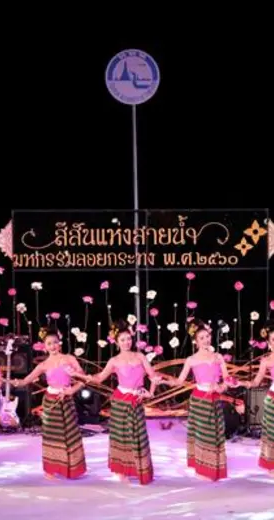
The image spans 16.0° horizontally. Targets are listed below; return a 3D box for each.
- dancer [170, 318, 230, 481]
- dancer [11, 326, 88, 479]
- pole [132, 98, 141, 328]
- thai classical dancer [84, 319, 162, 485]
[{"bbox_3d":[0.611,1.446,10.117,0.619,1.688,0.600,-1,3,-14],"label":"dancer"},{"bbox_3d":[-0.915,1.476,10.200,0.780,1.540,0.500,-1,3,-6],"label":"dancer"},{"bbox_3d":[-0.008,-0.225,13.603,0.055,3.978,0.055,-1,3,0],"label":"pole"},{"bbox_3d":[-0.170,1.456,10.003,0.728,1.680,0.580,-1,3,-12],"label":"thai classical dancer"}]

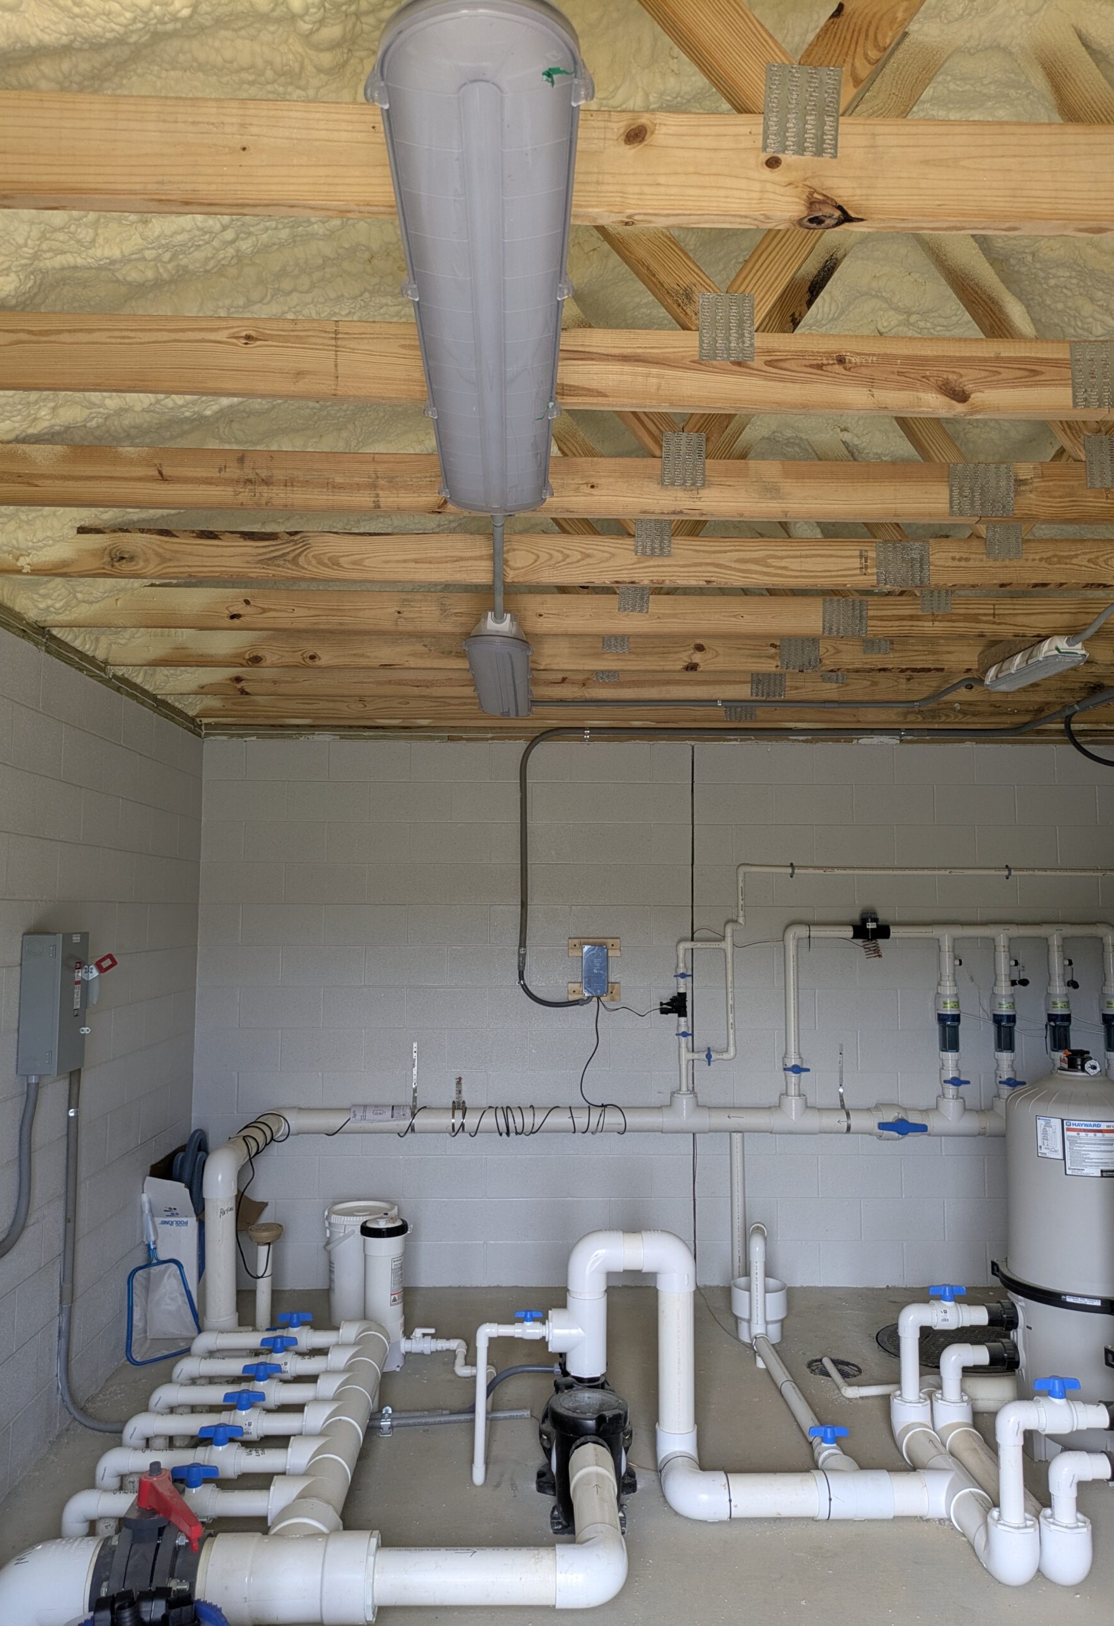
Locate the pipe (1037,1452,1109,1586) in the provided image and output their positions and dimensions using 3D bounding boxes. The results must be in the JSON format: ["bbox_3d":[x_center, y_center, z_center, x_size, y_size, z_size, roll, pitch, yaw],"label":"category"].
[{"bbox_3d":[1.433,1.937,3.263,0.199,0.319,0.180,0,-5,-1],"label":"pipe"}]

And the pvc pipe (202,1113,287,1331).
[{"bbox_3d":[-1.331,1.741,5.070,0.135,0.785,1.120,0,-5,-2],"label":"pvc pipe"}]

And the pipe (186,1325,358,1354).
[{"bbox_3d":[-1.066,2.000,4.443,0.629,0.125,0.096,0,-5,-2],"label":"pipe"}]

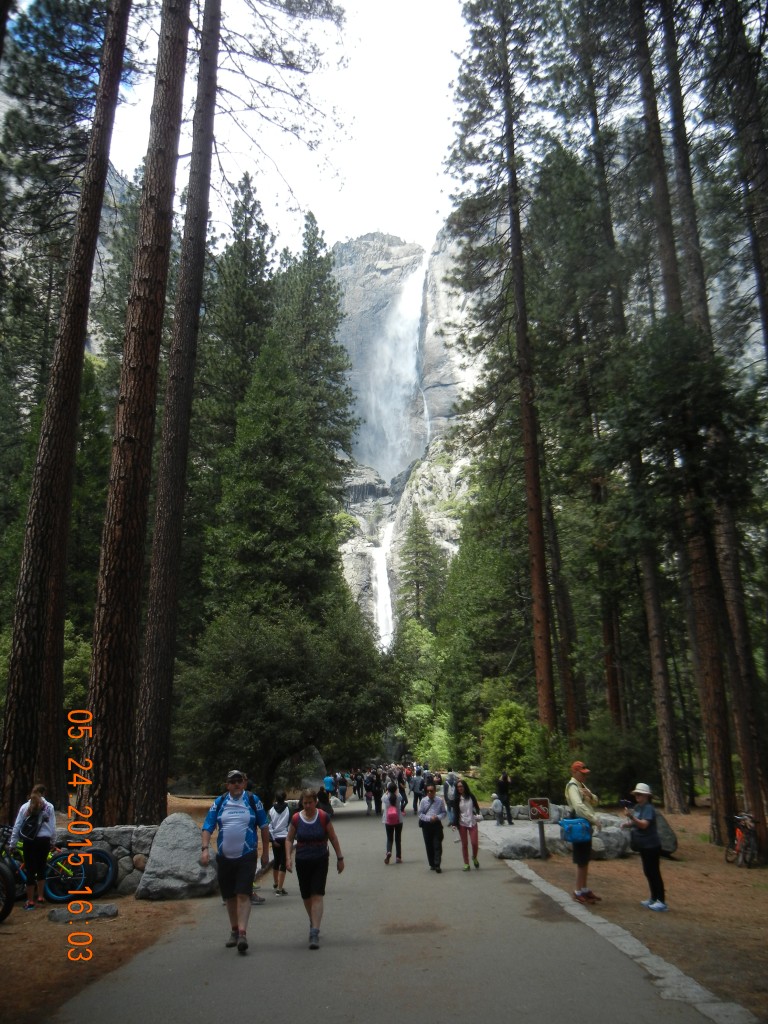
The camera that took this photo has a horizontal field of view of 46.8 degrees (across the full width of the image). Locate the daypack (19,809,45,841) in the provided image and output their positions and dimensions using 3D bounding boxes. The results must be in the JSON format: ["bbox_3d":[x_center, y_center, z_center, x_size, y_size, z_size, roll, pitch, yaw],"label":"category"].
[{"bbox_3d":[-4.945,4.390,12.467,0.240,0.380,0.140,29,-15,-2],"label":"daypack"}]

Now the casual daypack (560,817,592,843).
[{"bbox_3d":[2.690,4.437,12.401,0.400,0.330,0.200,1,-17,-4],"label":"casual daypack"}]

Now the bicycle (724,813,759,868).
[{"bbox_3d":[6.870,6.314,17.112,0.560,1.000,1.620,-3,-17,9],"label":"bicycle"}]

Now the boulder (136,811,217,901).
[{"bbox_3d":[-3.106,5.156,13.284,1.170,1.150,0.850,3,-17,-9],"label":"boulder"}]

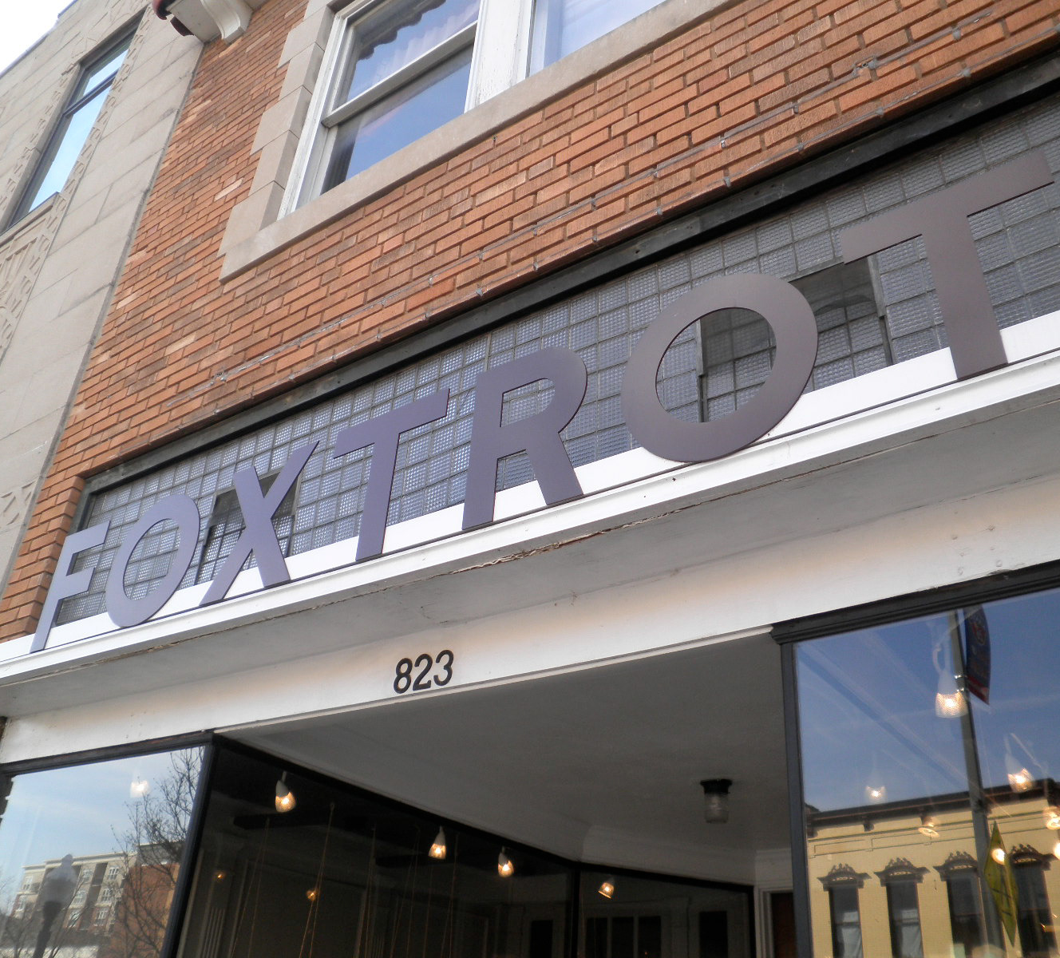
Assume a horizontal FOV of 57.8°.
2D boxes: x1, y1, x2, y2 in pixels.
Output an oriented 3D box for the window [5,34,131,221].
[{"bbox_3d":[-3.507,-2.787,7.558,1.010,2.100,0.140,-17,-37,31],"label":"window"}]

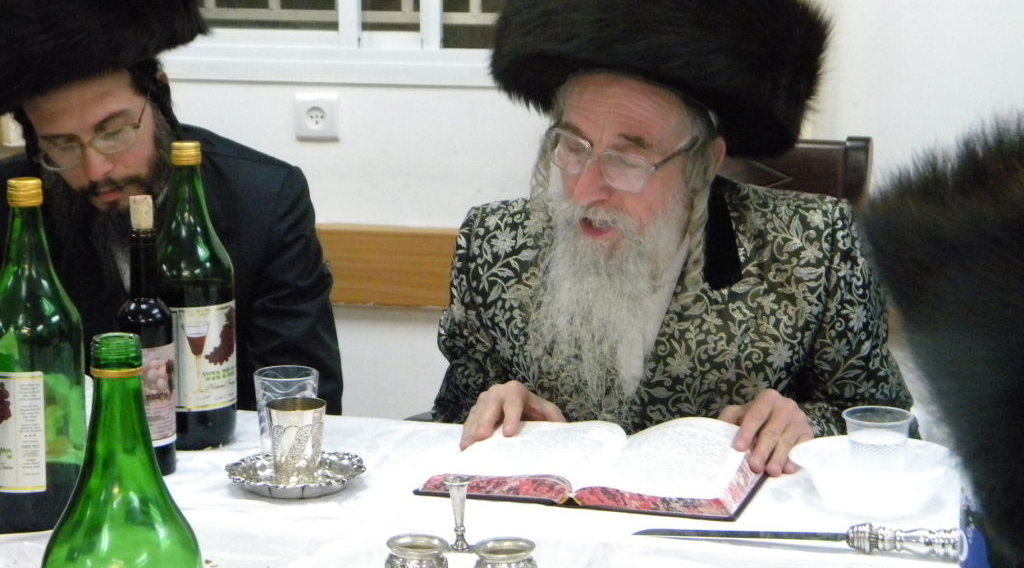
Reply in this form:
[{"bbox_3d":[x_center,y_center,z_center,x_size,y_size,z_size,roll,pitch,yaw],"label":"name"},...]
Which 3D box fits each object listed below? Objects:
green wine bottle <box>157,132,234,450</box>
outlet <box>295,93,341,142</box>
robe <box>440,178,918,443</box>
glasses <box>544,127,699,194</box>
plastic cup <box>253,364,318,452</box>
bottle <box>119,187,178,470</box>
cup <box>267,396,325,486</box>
[{"bbox_3d":[-0.333,0.010,2.054,0.091,0.312,0.091,-2,11,-9],"label":"green wine bottle"},{"bbox_3d":[-0.354,-0.304,3.600,0.083,0.085,0.014,2,11,12],"label":"outlet"},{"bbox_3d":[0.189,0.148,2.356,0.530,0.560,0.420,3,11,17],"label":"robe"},{"bbox_3d":[0.143,-0.166,2.269,0.138,0.048,0.140,18,33,31],"label":"glasses"},{"bbox_3d":[-0.231,0.130,2.041,0.066,0.080,0.066,-1,11,-7],"label":"plastic cup"},{"bbox_3d":[-0.362,0.049,1.955,0.056,0.272,0.056,-2,11,-11],"label":"bottle"},{"bbox_3d":[-0.207,0.153,1.910,0.057,0.076,0.057,-1,11,-6],"label":"cup"}]

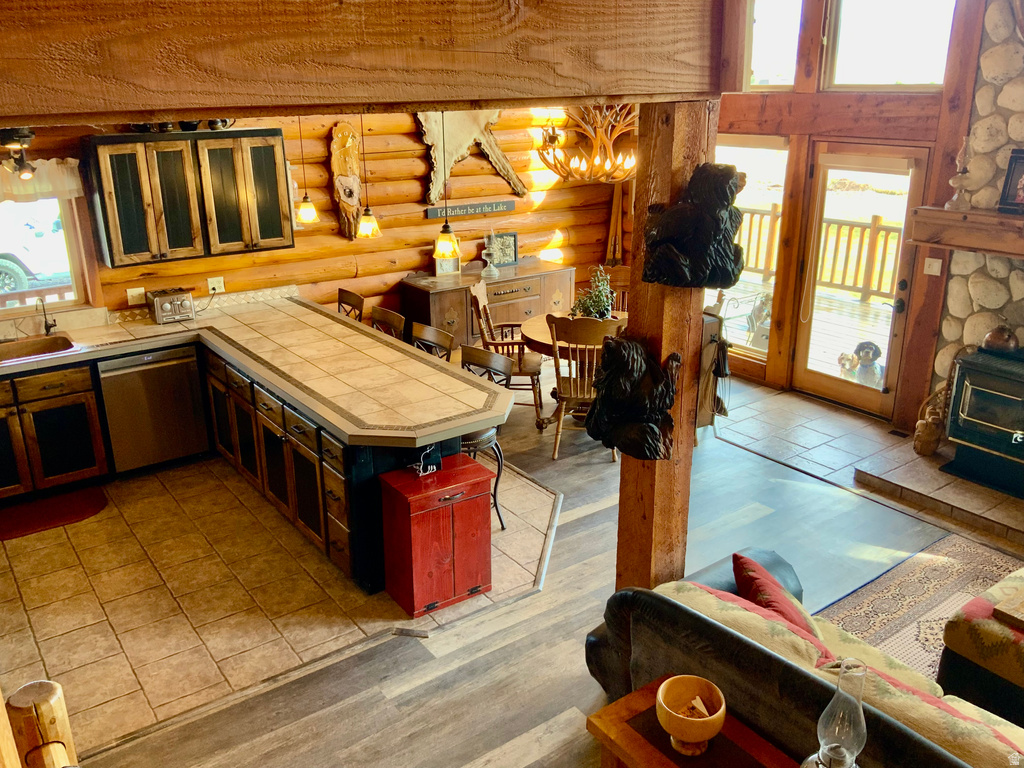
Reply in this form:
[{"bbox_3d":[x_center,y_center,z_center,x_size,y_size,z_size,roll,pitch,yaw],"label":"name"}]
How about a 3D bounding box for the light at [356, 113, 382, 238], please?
[{"bbox_3d":[-0.787,-1.173,4.606,0.145,0.760,0.145,-14,23,-34],"label":"light"}]

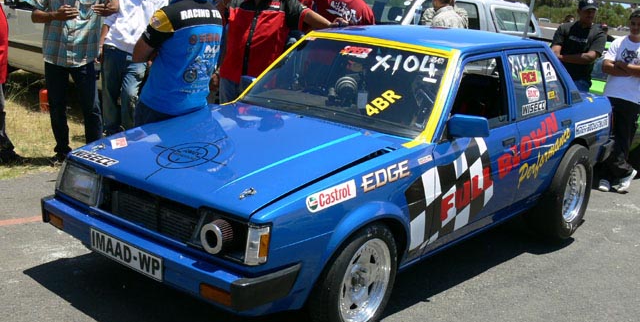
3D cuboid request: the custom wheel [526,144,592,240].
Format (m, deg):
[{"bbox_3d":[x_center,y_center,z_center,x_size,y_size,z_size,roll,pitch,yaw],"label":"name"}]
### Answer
[{"bbox_3d":[1.699,0.207,5.221,0.240,0.640,0.640,16,16,37],"label":"custom wheel"}]

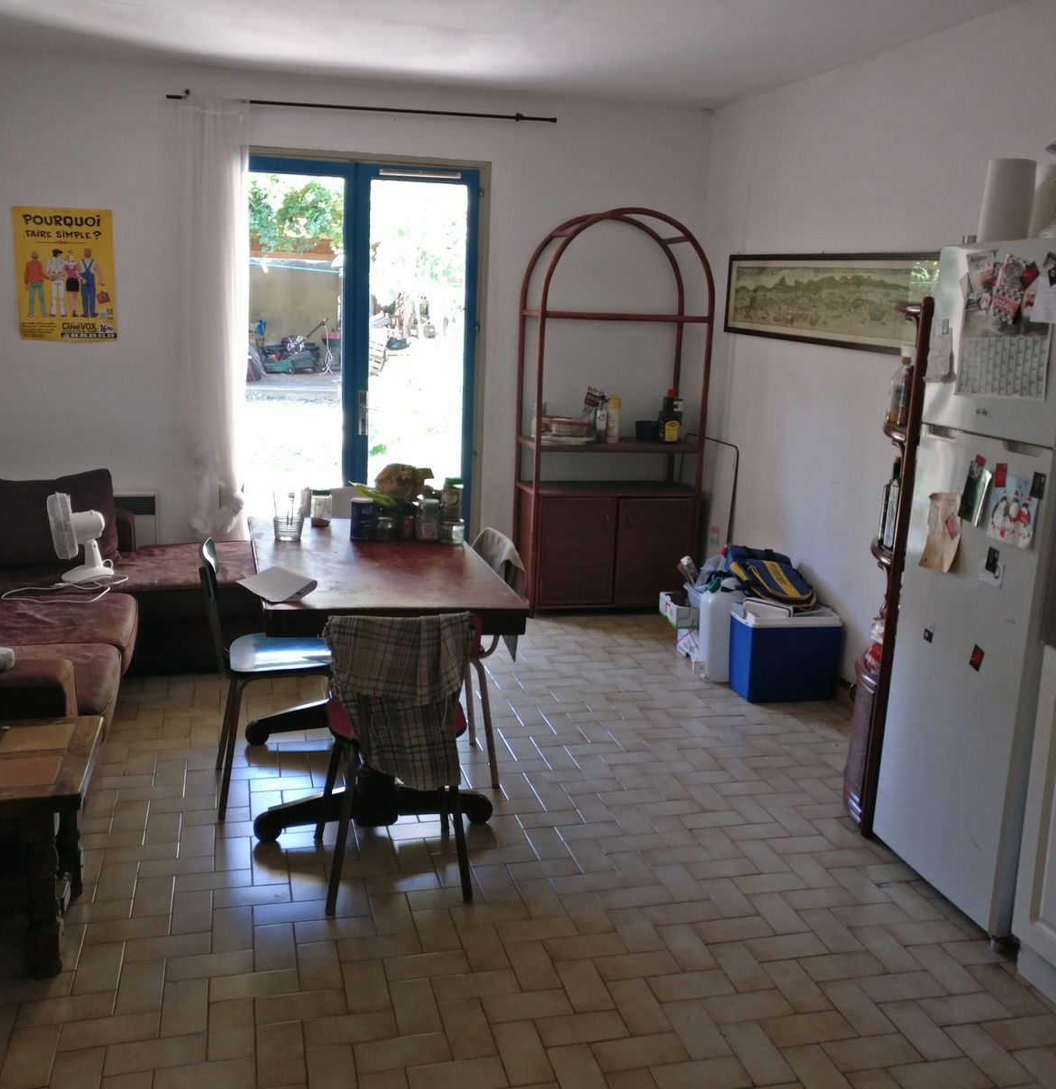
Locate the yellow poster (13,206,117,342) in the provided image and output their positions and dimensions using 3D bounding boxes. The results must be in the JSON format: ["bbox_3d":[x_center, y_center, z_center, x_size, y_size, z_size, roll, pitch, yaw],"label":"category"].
[{"bbox_3d":[-2.110,-1.222,5.352,0.422,0.595,0.010,-1,13,-14],"label":"yellow poster"}]

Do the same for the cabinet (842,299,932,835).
[{"bbox_3d":[1.258,0.064,3.616,0.470,1.610,0.350,-1,13,-14],"label":"cabinet"}]

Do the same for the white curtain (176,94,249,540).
[{"bbox_3d":[-1.446,-0.952,5.492,0.300,2.170,0.120,-1,13,-14],"label":"white curtain"}]

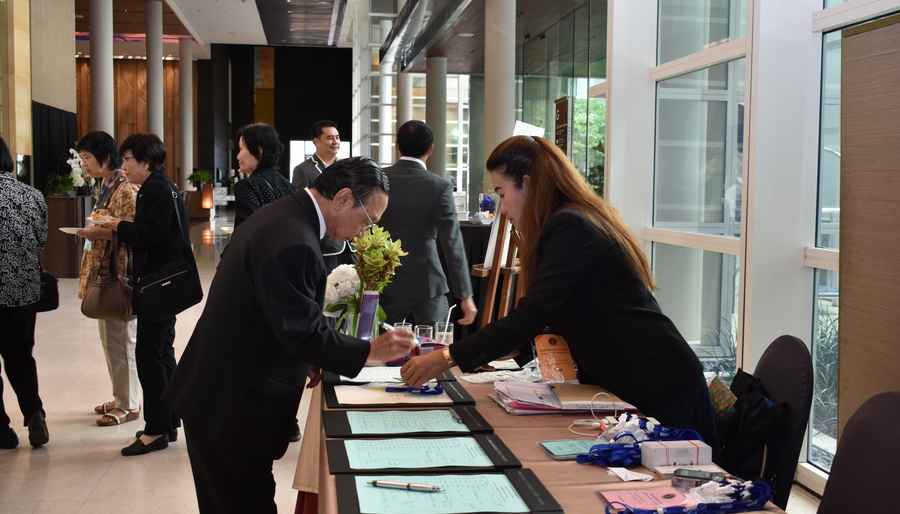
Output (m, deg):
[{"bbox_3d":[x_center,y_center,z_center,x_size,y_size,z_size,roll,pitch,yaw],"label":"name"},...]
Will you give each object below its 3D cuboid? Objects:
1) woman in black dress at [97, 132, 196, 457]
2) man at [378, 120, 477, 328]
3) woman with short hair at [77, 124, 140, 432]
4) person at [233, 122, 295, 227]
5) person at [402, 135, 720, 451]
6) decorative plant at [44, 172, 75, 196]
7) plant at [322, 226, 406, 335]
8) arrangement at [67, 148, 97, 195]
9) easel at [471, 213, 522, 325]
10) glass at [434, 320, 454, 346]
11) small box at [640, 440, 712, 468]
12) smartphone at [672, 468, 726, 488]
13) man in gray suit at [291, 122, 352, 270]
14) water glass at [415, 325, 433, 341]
[{"bbox_3d":[-1.535,0.169,4.680,0.500,1.570,0.480,0,4,-7],"label":"woman in black dress"},{"bbox_3d":[-0.167,0.135,4.724,0.540,1.660,0.320,1,4,9],"label":"man"},{"bbox_3d":[-1.861,0.103,5.090,0.380,1.570,0.430,-2,6,-33],"label":"woman with short hair"},{"bbox_3d":[-0.957,0.122,4.770,0.380,1.610,0.450,4,6,29],"label":"person"},{"bbox_3d":[0.295,0.406,2.575,0.880,1.460,0.530,2,5,18],"label":"person"},{"bbox_3d":[-5.487,-1.030,12.963,0.450,0.340,0.430,-1,5,-22],"label":"decorative plant"},{"bbox_3d":[-0.288,0.119,3.072,0.270,0.430,0.230,1,5,0],"label":"plant"},{"bbox_3d":[-4.723,-1.094,11.855,0.360,0.610,0.340,1,5,0],"label":"arrangement"},{"bbox_3d":[0.348,0.198,4.629,0.680,1.560,0.580,2,5,22],"label":"easel"},{"bbox_3d":[-0.019,0.280,3.136,0.062,0.105,0.062,1,5,0],"label":"glass"},{"bbox_3d":[0.473,0.419,1.936,0.128,0.050,0.056,0,5,-9],"label":"small box"},{"bbox_3d":[0.495,0.440,1.839,0.105,0.020,0.050,2,5,14],"label":"smartphone"},{"bbox_3d":[-0.775,0.002,5.918,0.500,1.730,0.330,-3,6,-41],"label":"man in gray suit"},{"bbox_3d":[-0.091,0.282,3.157,0.062,0.095,0.062,1,5,0],"label":"water glass"}]

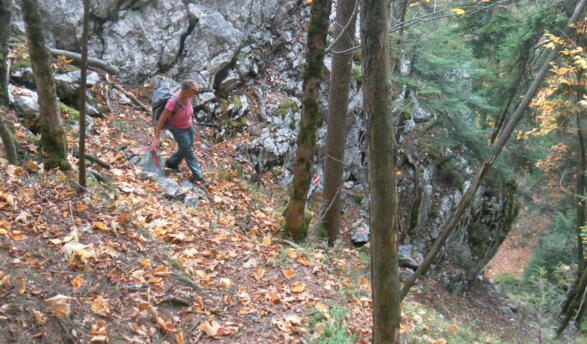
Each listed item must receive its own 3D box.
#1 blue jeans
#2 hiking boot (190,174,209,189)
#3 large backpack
[{"bbox_3d":[-1.665,-0.310,8.980,0.520,0.880,0.380,6,12,31],"label":"blue jeans"},{"bbox_3d":[-1.394,0.142,8.850,0.300,0.160,0.115,23,20,27],"label":"hiking boot"},{"bbox_3d":[-1.955,-1.020,9.100,0.330,0.560,0.360,23,20,27],"label":"large backpack"}]

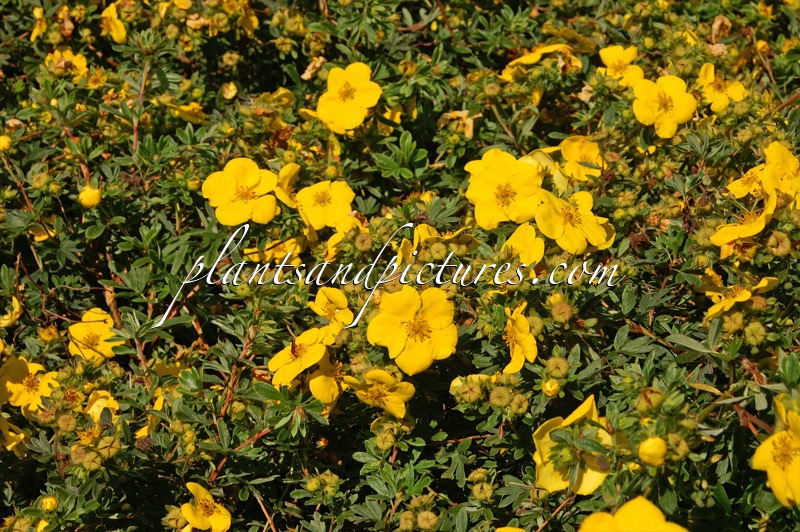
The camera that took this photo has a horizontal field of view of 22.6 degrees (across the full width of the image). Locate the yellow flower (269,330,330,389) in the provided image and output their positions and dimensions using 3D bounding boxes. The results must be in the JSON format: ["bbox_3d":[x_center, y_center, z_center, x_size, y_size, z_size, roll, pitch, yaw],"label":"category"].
[{"bbox_3d":[-0.039,0.035,0.770,0.028,0.010,0.028,-38,27,9],"label":"yellow flower"}]

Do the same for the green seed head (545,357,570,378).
[{"bbox_3d":[0.059,0.038,0.751,0.009,0.007,0.009,0,72,0],"label":"green seed head"}]

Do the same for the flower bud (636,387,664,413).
[{"bbox_3d":[0.096,0.051,0.765,0.011,0.010,0.011,-7,30,0],"label":"flower bud"}]

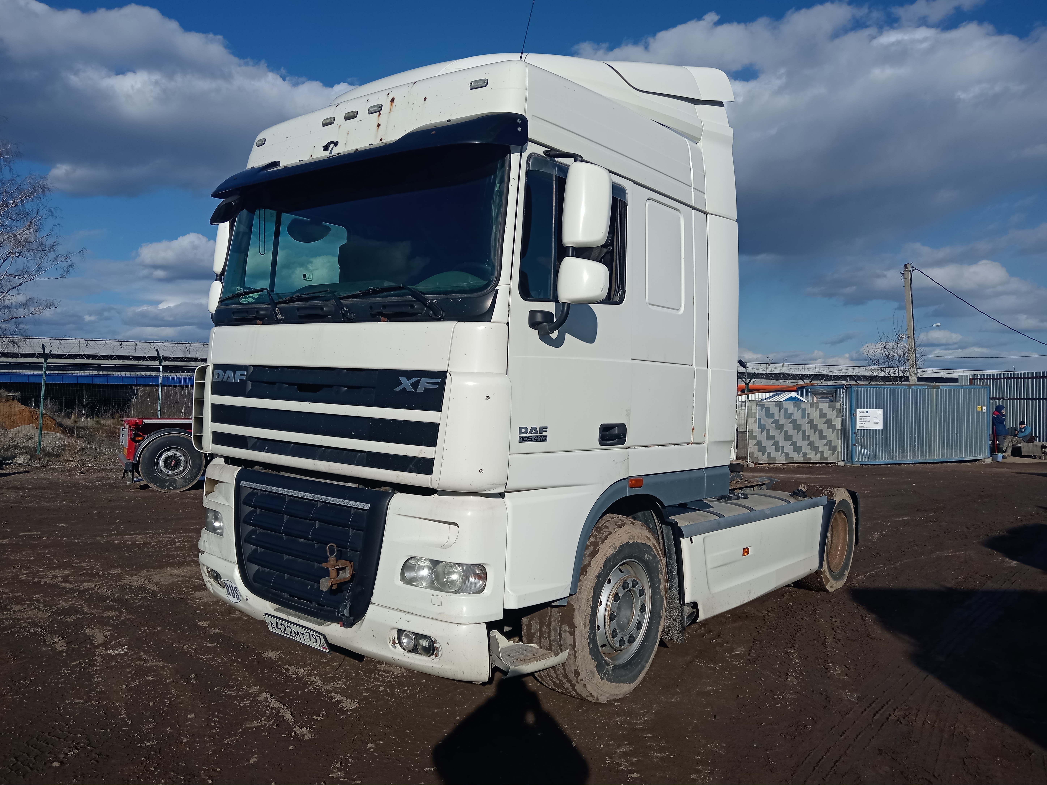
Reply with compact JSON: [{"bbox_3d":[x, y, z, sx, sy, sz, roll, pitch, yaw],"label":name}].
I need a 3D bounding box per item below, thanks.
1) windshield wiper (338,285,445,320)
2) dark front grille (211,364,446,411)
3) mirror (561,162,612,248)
[{"bbox_3d":[-0.688,-0.451,4.121,0.770,0.180,0.100,2,0,39],"label":"windshield wiper"},{"bbox_3d":[-1.132,-0.039,4.405,2.000,0.195,0.080,2,0,39],"label":"dark front grille"},{"bbox_3d":[0.297,-0.879,3.824,0.235,0.420,0.120,2,0,21],"label":"mirror"}]

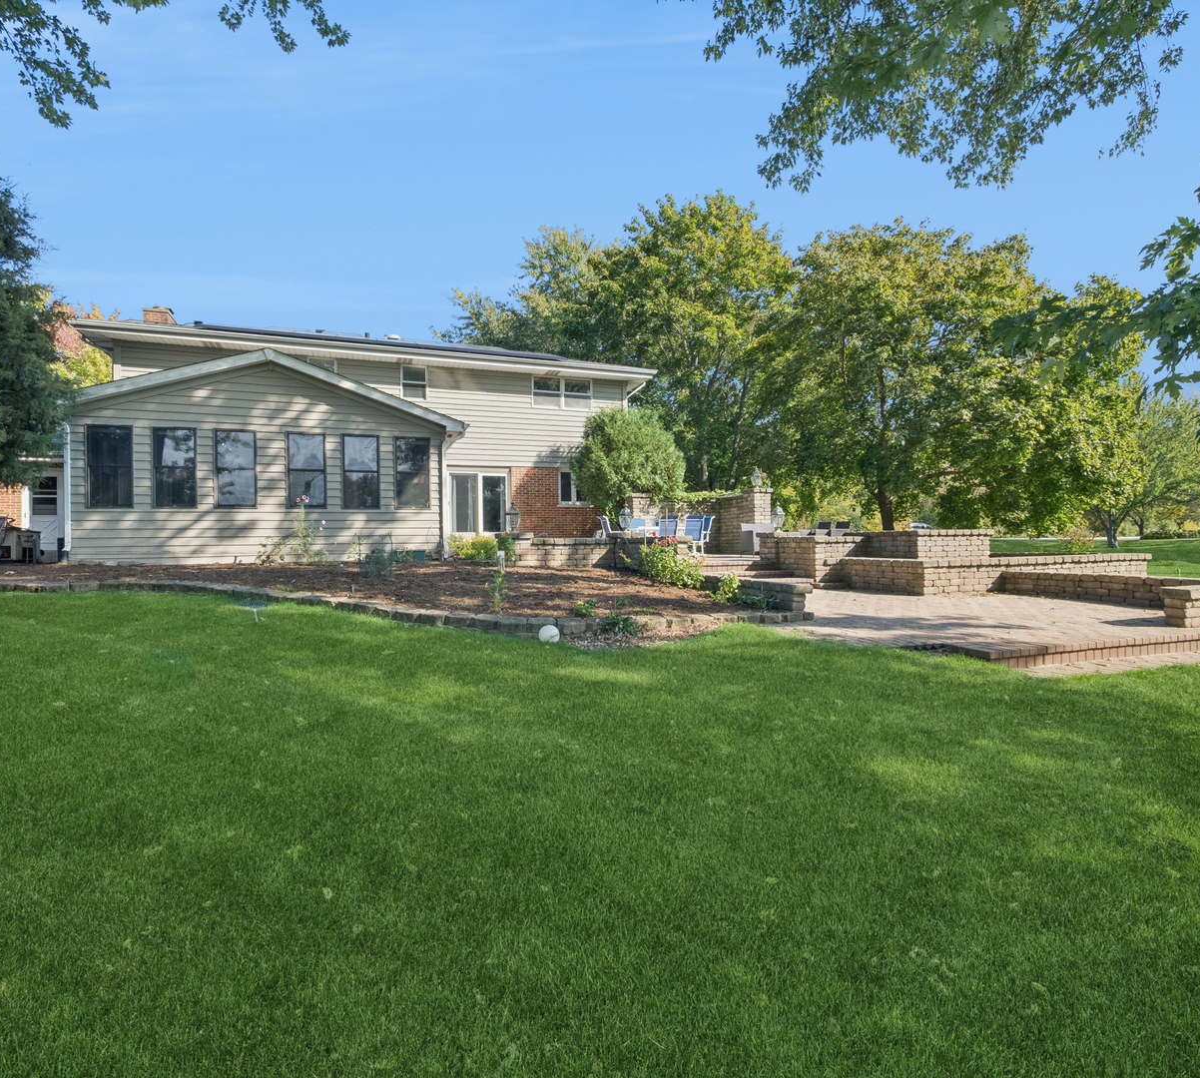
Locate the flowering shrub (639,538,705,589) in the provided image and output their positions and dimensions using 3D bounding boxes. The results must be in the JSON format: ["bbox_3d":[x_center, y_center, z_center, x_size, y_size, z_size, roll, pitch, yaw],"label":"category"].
[{"bbox_3d":[1.191,0.385,11.100,1.120,0.820,0.950,-1,0,-21],"label":"flowering shrub"}]

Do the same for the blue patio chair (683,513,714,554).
[{"bbox_3d":[2.471,-0.105,16.800,0.660,1.030,0.750,-1,0,-21],"label":"blue patio chair"}]

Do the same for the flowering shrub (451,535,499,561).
[{"bbox_3d":[-2.477,0.178,13.200,0.950,0.500,0.700,-1,0,-21],"label":"flowering shrub"}]

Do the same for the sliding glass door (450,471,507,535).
[{"bbox_3d":[-3.420,-0.876,18.700,1.760,2.000,0.120,-1,0,-21],"label":"sliding glass door"}]

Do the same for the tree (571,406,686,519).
[{"bbox_3d":[0.692,-1.646,18.200,3.150,3.900,3.000,-1,0,0],"label":"tree"}]

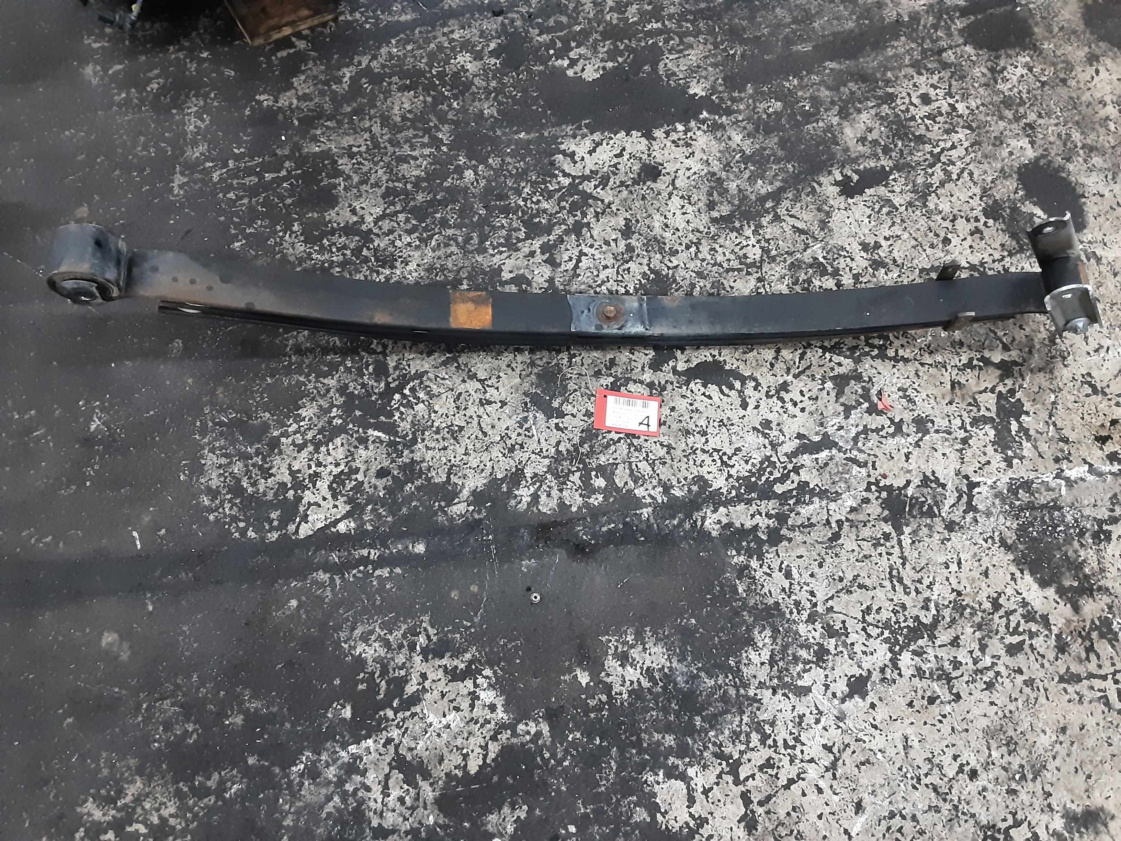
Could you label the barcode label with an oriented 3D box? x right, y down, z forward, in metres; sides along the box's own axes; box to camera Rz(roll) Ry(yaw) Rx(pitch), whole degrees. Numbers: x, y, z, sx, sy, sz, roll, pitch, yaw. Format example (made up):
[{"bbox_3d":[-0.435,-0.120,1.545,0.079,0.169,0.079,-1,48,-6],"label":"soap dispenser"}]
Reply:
[{"bbox_3d":[0.089,-0.010,1.151,0.086,0.002,0.057,8,67,-5],"label":"barcode label"}]

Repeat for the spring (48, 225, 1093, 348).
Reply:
[{"bbox_3d":[0.082,-0.164,1.113,1.317,0.186,0.111,-1,68,-8],"label":"spring"}]

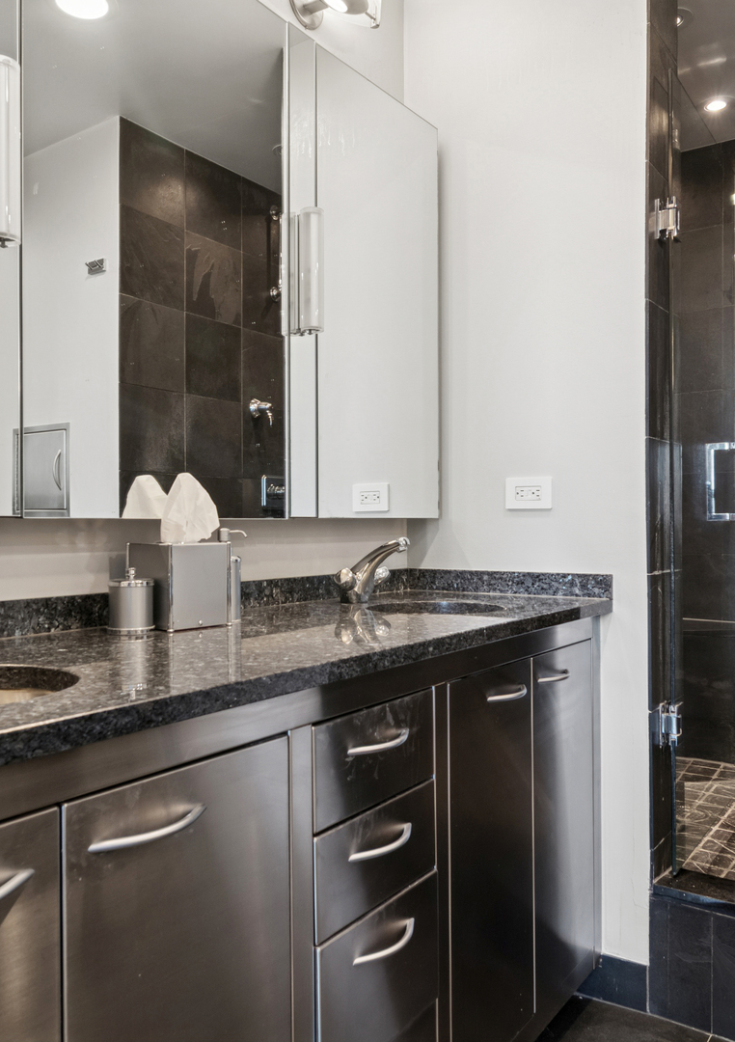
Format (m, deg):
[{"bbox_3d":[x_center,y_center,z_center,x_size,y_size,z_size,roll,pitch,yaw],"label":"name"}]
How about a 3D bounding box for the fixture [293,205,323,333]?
[{"bbox_3d":[-0.115,-0.513,1.607,0.056,0.255,0.047,0,0,38],"label":"fixture"}]

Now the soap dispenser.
[{"bbox_3d":[-0.252,0.097,1.438,0.090,0.172,0.058,0,0,38],"label":"soap dispenser"}]

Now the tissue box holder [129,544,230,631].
[{"bbox_3d":[-0.330,0.111,1.371,0.126,0.145,0.126,0,0,42],"label":"tissue box holder"}]

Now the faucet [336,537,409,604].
[{"bbox_3d":[0.024,0.107,1.757,0.195,0.150,0.168,0,0,38],"label":"faucet"}]

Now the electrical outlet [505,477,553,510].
[{"bbox_3d":[0.392,-0.067,1.898,0.119,0.075,0.009,0,0,36],"label":"electrical outlet"}]

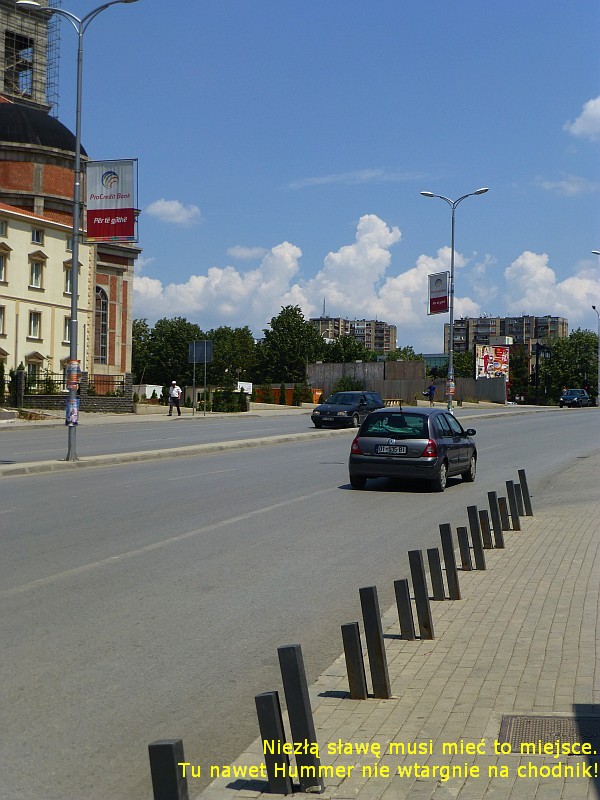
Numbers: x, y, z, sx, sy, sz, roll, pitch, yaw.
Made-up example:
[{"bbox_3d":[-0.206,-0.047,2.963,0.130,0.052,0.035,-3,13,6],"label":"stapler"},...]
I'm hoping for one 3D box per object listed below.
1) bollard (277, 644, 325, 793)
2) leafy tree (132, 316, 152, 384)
[{"bbox_3d":[0.005,1.350,5.280,0.080,0.610,0.080,-11,-5,14],"label":"bollard"},{"bbox_3d":[-12.224,-2.921,90.000,3.600,5.900,3.600,0,-3,14],"label":"leafy tree"}]

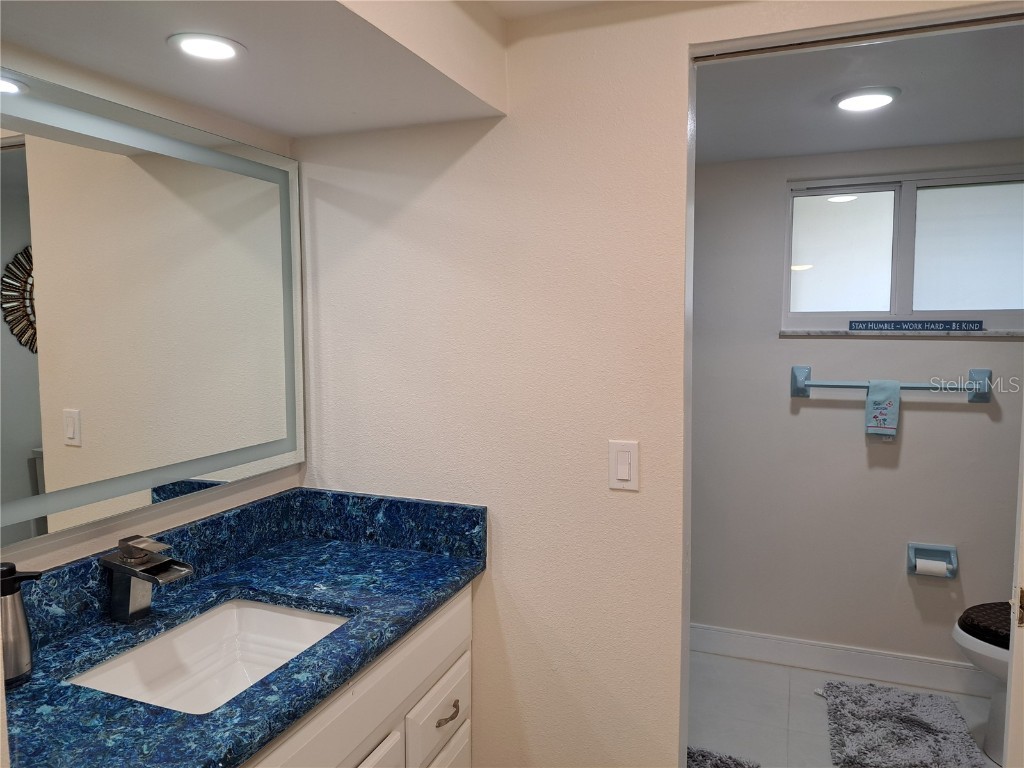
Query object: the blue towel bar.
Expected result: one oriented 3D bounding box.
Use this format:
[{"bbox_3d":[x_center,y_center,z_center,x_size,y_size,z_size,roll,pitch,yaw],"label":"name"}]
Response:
[{"bbox_3d":[1.468,0.004,2.770,0.700,0.128,0.084,2,5,22],"label":"blue towel bar"}]

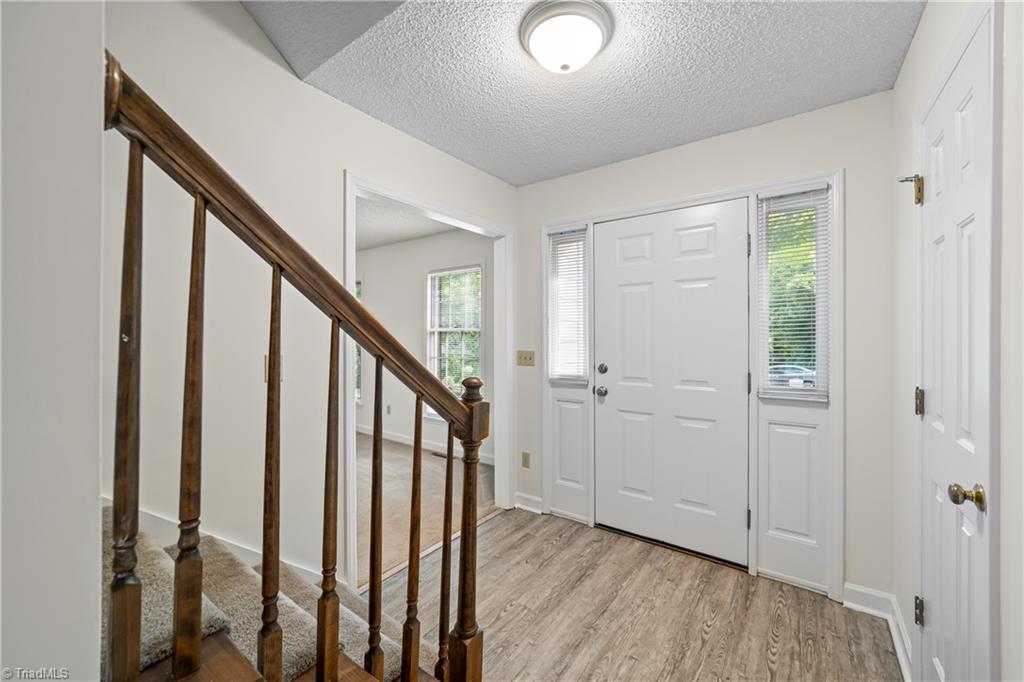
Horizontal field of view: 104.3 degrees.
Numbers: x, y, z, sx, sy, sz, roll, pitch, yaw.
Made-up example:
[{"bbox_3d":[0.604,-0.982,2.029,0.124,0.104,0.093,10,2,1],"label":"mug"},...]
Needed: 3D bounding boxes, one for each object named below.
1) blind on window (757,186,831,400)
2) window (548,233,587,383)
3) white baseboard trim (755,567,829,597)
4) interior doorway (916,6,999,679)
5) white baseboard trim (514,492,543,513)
[{"bbox_3d":[1.443,-0.229,2.049,0.310,1.060,0.050,0,0,36],"label":"blind on window"},{"bbox_3d":[0.394,-0.238,2.806,0.310,1.045,0.050,0,0,36],"label":"window"},{"bbox_3d":[1.460,1.259,2.078,0.300,0.045,0.020,0,0,36],"label":"white baseboard trim"},{"bbox_3d":[1.284,0.251,1.147,0.070,2.070,0.690,0,0,36],"label":"interior doorway"},{"bbox_3d":[0.124,1.224,2.990,0.250,0.112,0.025,0,0,36],"label":"white baseboard trim"}]

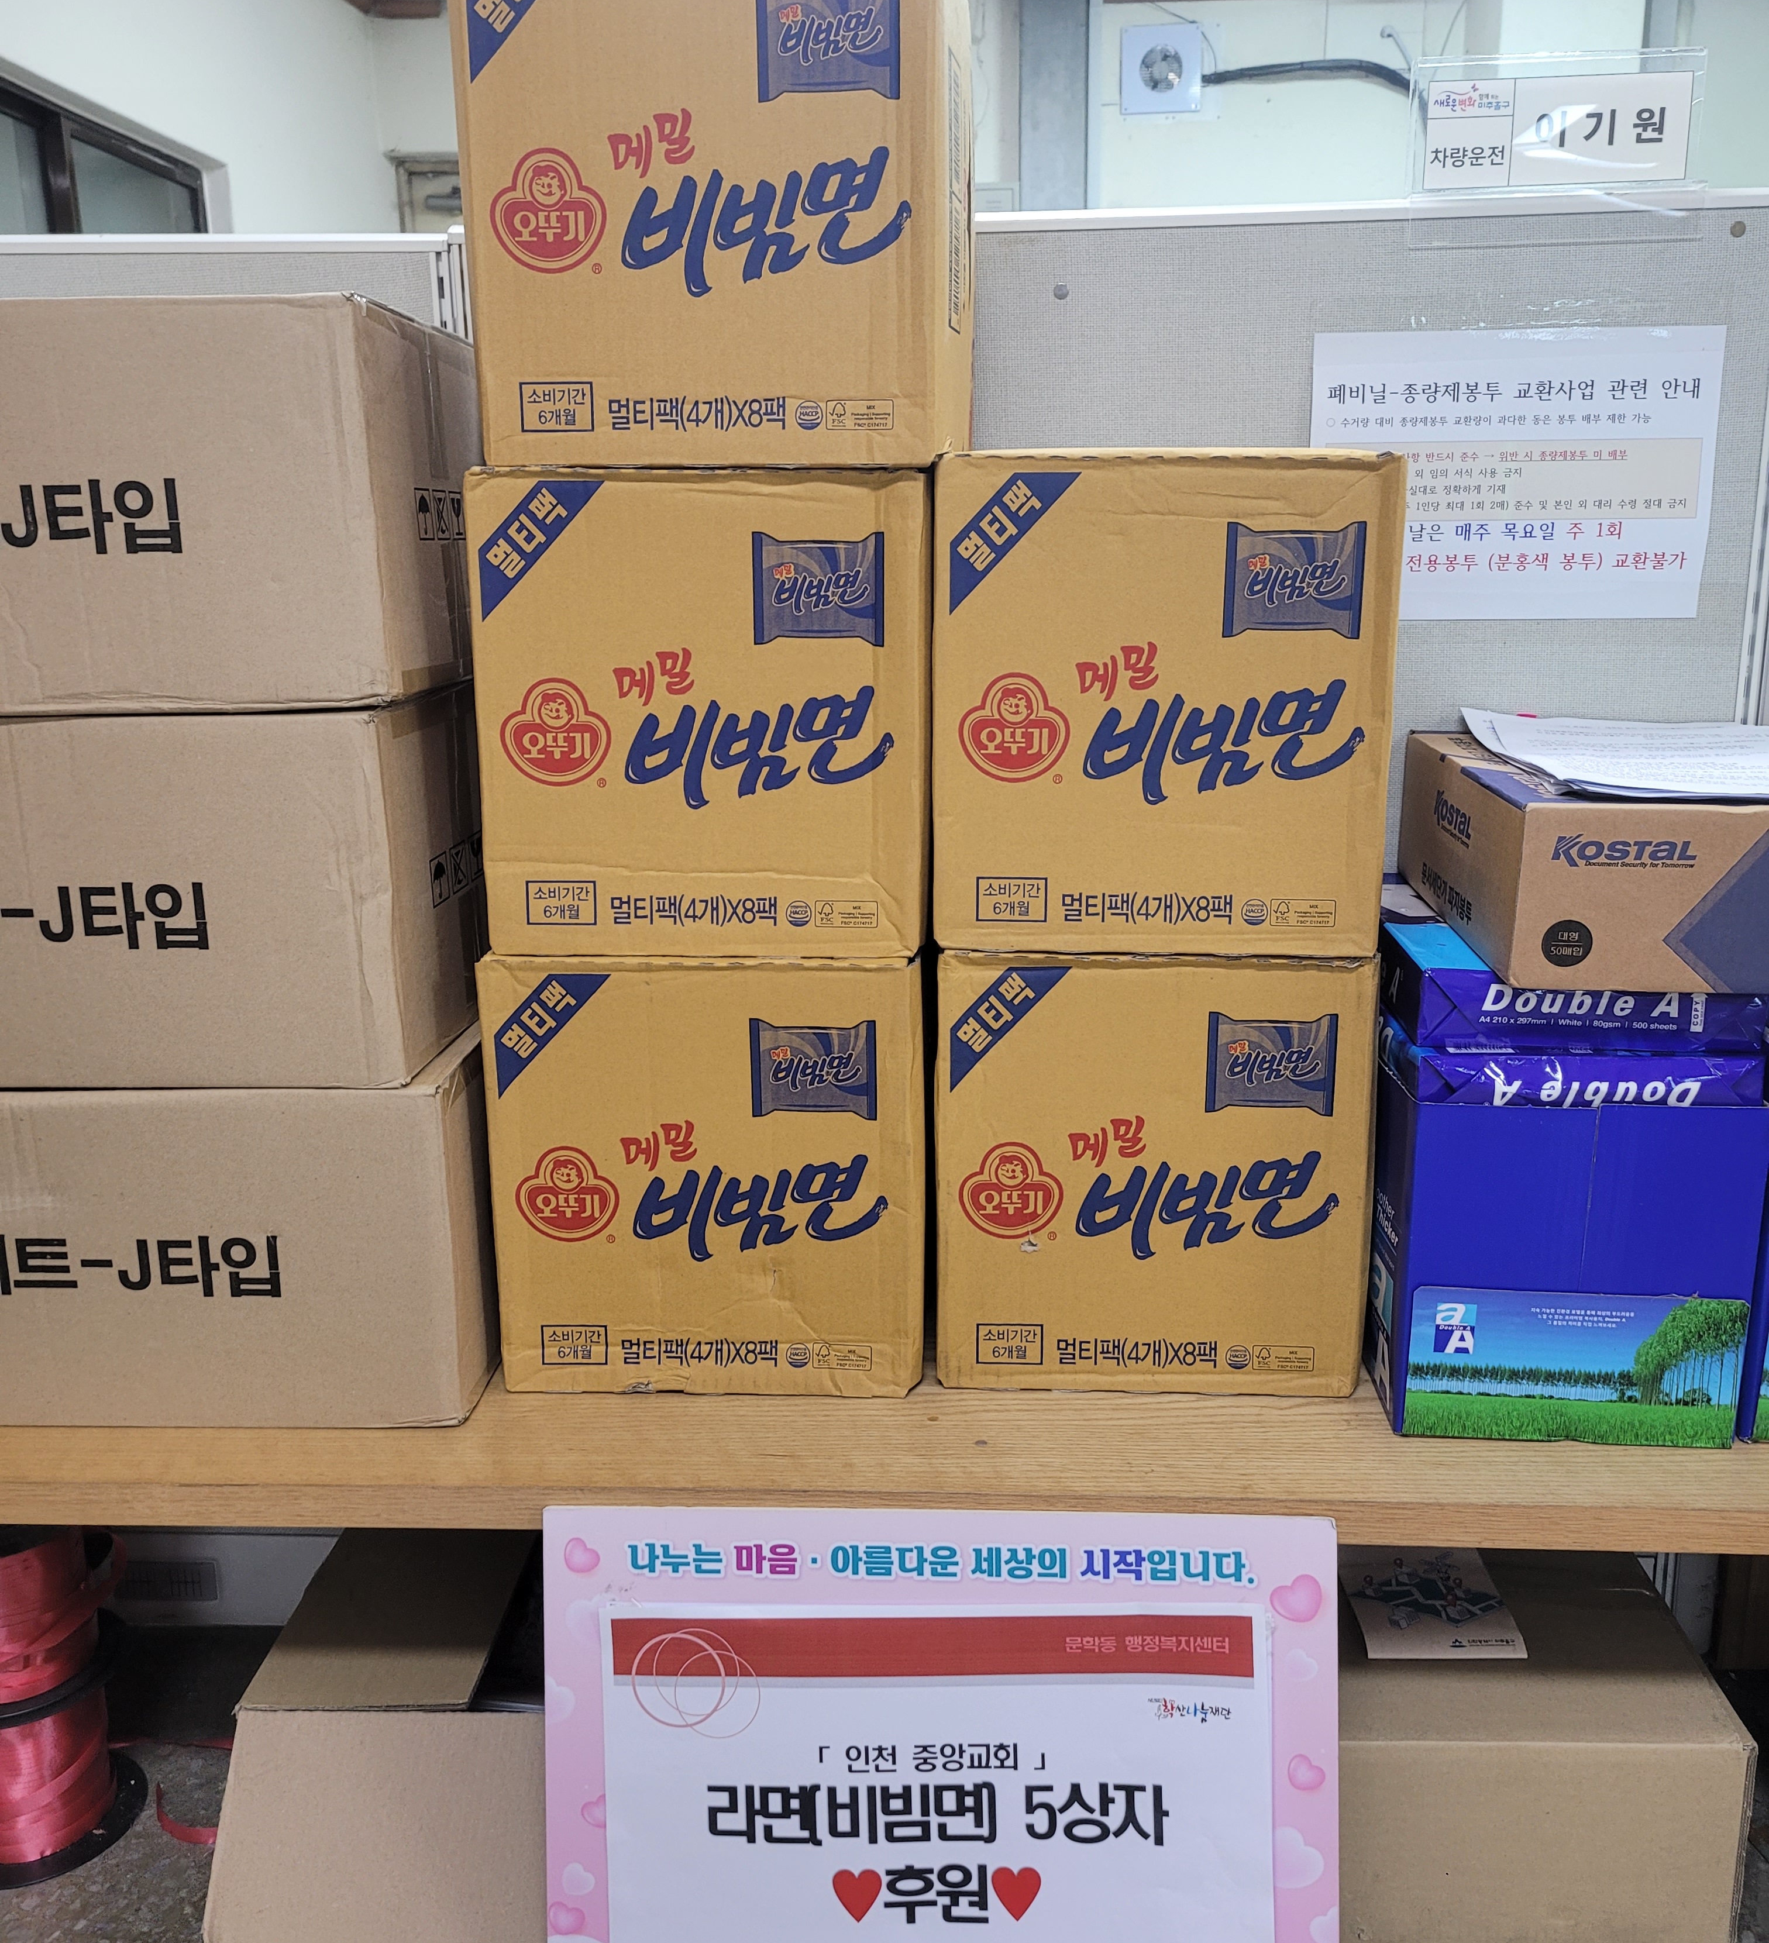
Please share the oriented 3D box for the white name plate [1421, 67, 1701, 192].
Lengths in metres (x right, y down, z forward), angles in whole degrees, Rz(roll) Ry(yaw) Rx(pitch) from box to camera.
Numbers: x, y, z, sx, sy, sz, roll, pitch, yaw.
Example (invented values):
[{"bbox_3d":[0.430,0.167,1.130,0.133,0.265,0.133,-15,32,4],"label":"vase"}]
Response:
[{"bbox_3d":[0.485,-0.606,1.277,0.184,0.072,0.005,1,13,6],"label":"white name plate"}]

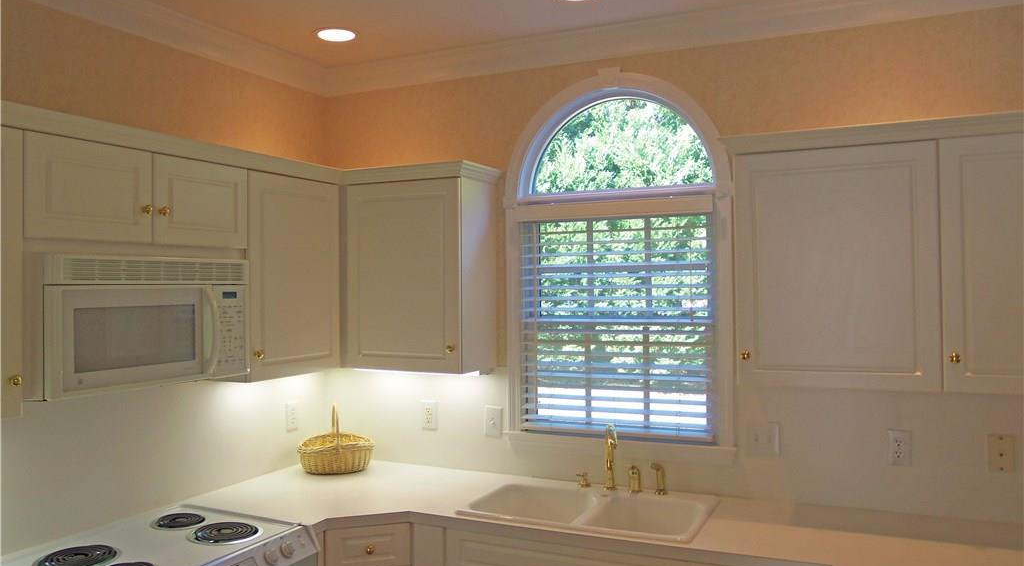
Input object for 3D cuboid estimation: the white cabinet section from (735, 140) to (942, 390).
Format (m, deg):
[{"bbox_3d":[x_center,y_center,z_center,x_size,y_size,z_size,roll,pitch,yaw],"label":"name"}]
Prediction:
[{"bbox_3d":[1.109,-0.048,2.648,0.617,0.786,0.320,-1,0,25],"label":"white cabinet section"}]

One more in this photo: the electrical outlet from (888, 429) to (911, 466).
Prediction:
[{"bbox_3d":[1.334,0.566,2.647,0.076,0.124,0.009,-1,0,25],"label":"electrical outlet"}]

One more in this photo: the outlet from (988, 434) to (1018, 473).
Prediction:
[{"bbox_3d":[1.631,0.566,2.554,0.077,0.121,0.010,-1,0,25],"label":"outlet"}]

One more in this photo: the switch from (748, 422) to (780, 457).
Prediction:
[{"bbox_3d":[0.941,0.585,2.867,0.116,0.121,0.013,-1,0,25],"label":"switch"}]

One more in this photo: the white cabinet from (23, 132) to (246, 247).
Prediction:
[{"bbox_3d":[-1.279,-0.262,2.494,0.321,0.293,0.821,-1,0,25],"label":"white cabinet"}]

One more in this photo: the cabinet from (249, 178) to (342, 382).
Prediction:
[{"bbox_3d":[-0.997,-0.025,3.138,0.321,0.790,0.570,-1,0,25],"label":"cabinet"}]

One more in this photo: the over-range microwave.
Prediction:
[{"bbox_3d":[-1.253,0.118,2.469,0.380,0.399,0.752,-1,0,25],"label":"over-range microwave"}]

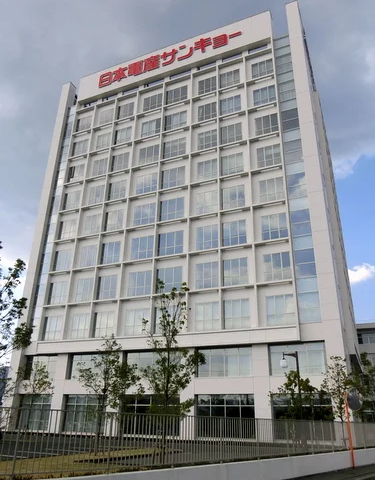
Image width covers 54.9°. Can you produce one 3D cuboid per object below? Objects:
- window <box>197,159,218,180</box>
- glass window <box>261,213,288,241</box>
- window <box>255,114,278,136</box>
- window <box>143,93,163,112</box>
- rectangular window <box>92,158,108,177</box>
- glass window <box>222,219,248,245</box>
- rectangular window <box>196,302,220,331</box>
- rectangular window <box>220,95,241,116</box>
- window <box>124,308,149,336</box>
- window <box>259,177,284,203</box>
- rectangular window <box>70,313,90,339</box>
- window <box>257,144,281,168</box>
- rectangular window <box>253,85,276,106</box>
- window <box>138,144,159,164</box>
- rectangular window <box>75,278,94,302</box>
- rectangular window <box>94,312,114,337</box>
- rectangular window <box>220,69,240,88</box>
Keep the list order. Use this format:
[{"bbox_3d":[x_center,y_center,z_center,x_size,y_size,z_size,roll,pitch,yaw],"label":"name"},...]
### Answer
[{"bbox_3d":[2.230,-7.434,38.934,2.470,2.530,0.200,-8,-24,22],"label":"window"},{"bbox_3d":[8.402,-1.250,34.784,2.440,2.550,0.150,-8,-25,21],"label":"glass window"},{"bbox_3d":[8.690,-12.513,39.494,2.400,2.450,0.150,-8,-25,21],"label":"window"},{"bbox_3d":[-4.312,-17.423,46.227,2.800,2.700,0.200,-8,-24,22],"label":"window"},{"bbox_3d":[-11.482,-9.558,47.984,2.510,2.740,0.200,-9,-25,22],"label":"rectangular window"},{"bbox_3d":[4.724,-0.651,36.511,2.480,2.710,0.200,-9,-25,22],"label":"glass window"},{"bbox_3d":[1.911,6.887,32.670,2.409,2.528,0.150,-9,-25,22],"label":"rectangular window"},{"bbox_3d":[5.145,-15.885,42.931,2.510,2.710,0.200,-9,-25,22],"label":"rectangular window"},{"bbox_3d":[-4.973,8.351,36.637,2.960,2.610,0.150,-8,-25,21],"label":"window"},{"bbox_3d":[8.234,-4.770,34.986,2.470,2.590,0.200,-8,-24,22],"label":"window"},{"bbox_3d":[-11.184,8.857,37.948,2.409,2.528,0.150,-9,-25,22],"label":"rectangular window"},{"bbox_3d":[8.207,-8.462,36.329,2.409,2.528,0.150,-9,-25,22],"label":"window"},{"bbox_3d":[8.854,-16.407,41.417,2.500,2.630,0.200,-9,-25,22],"label":"rectangular window"},{"bbox_3d":[-4.678,-10.418,44.567,2.850,2.450,0.150,-8,-25,21],"label":"window"},{"bbox_3d":[-11.198,5.564,39.760,2.390,2.690,0.200,-8,-24,22],"label":"rectangular window"},{"bbox_3d":[-8.986,9.054,38.729,2.510,2.650,0.200,-9,-25,22],"label":"rectangular window"},{"bbox_3d":[4.834,-18.957,42.421,2.409,2.528,0.150,-9,-25,22],"label":"rectangular window"}]

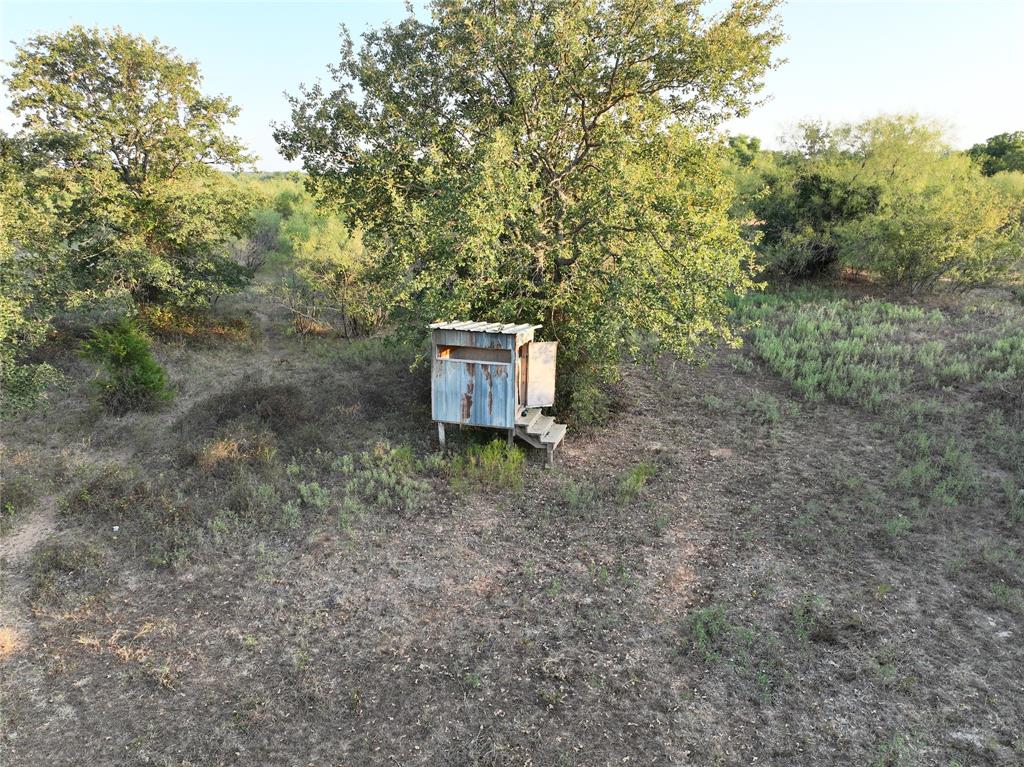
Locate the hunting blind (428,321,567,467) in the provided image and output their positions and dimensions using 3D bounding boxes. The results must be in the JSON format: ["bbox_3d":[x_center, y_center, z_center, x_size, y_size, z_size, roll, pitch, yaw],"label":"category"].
[{"bbox_3d":[-0.119,-0.017,13.840,2.570,2.670,1.900,4,17,12],"label":"hunting blind"}]

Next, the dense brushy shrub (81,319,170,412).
[{"bbox_3d":[-9.006,-0.524,16.664,1.880,2.000,1.780,0,17,0],"label":"dense brushy shrub"}]

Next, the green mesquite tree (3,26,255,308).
[{"bbox_3d":[-14.195,-7.807,26.683,8.800,10.130,8.800,0,17,0],"label":"green mesquite tree"}]

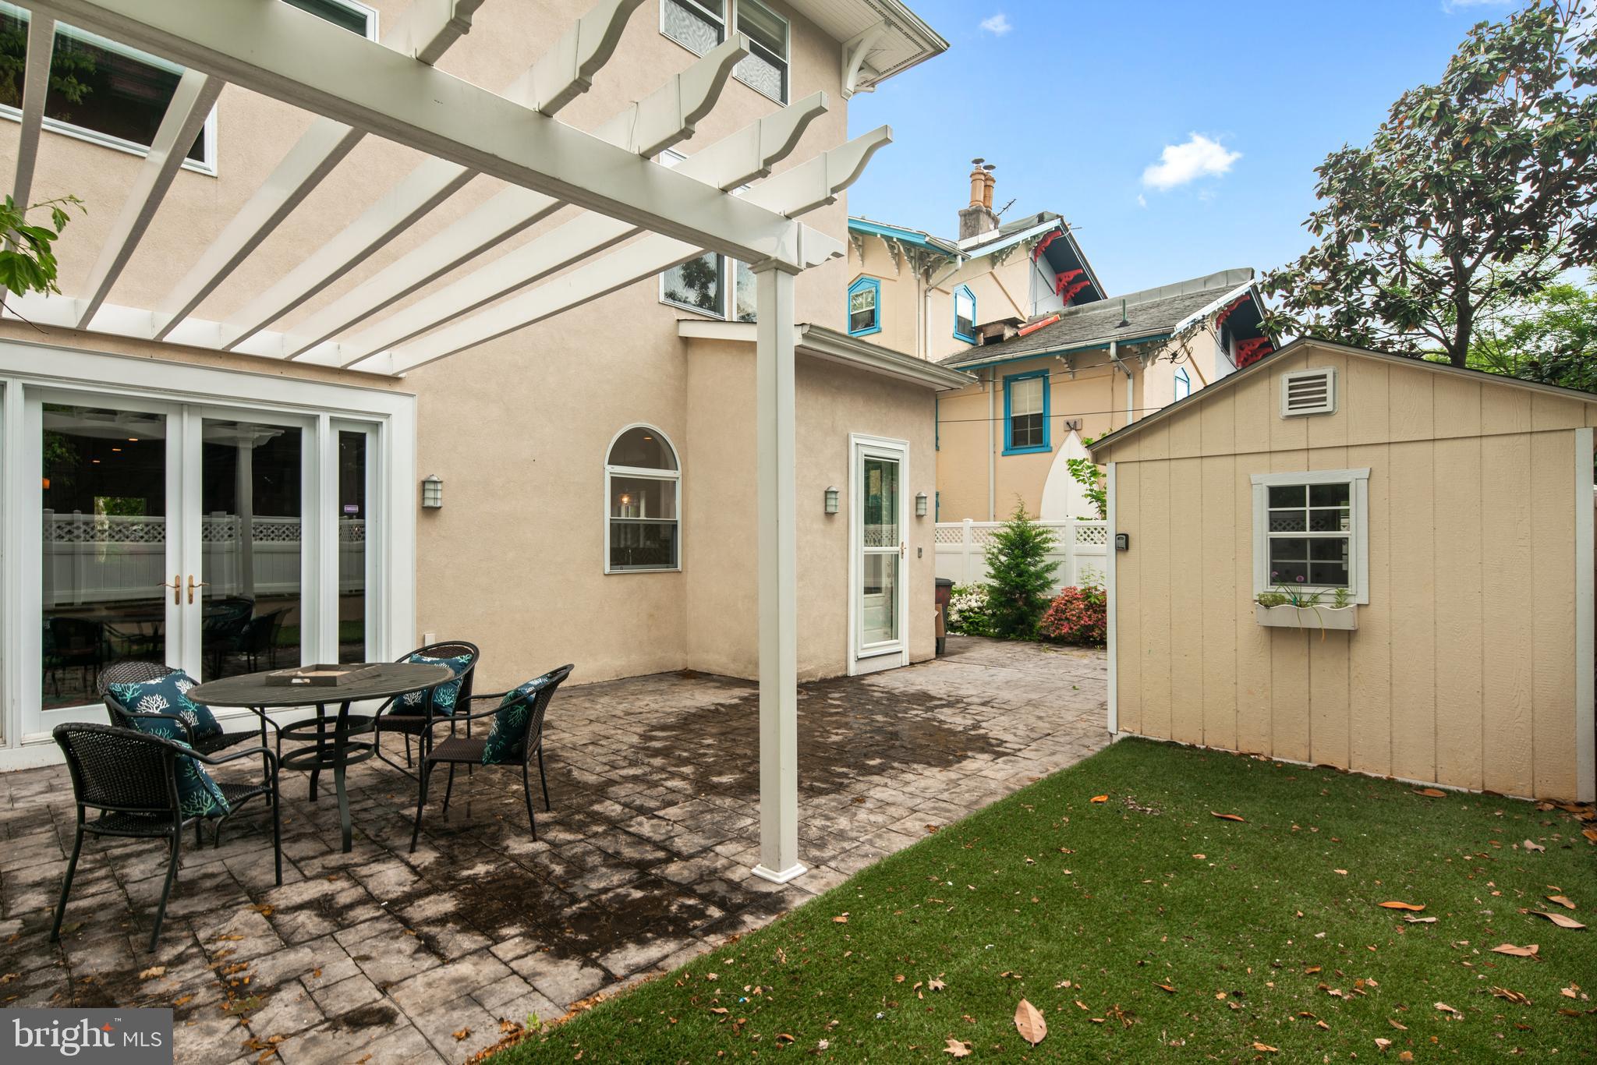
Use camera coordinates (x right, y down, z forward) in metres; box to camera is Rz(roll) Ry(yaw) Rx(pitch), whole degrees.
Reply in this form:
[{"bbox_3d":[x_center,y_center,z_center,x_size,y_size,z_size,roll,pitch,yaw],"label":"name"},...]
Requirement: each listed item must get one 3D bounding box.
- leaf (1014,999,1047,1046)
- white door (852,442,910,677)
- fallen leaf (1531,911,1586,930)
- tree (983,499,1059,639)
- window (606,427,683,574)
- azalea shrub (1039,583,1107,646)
[{"bbox_3d":[0.677,1.427,2.197,0.088,0.022,0.220,0,-1,10],"label":"leaf"},{"bbox_3d":[0.859,0.224,7.902,0.100,2.426,0.995,-1,-1,44],"label":"white door"},{"bbox_3d":[2.777,1.416,2.754,0.090,0.035,0.155,0,-1,-39],"label":"fallen leaf"},{"bbox_3d":[3.216,0.496,10.909,1.100,2.019,1.100,-1,-1,42],"label":"tree"},{"bbox_3d":[-1.588,-0.348,7.771,0.100,1.529,0.940,-1,-1,43],"label":"window"},{"bbox_3d":[3.893,1.094,10.303,1.200,0.809,1.100,-1,-1,42],"label":"azalea shrub"}]

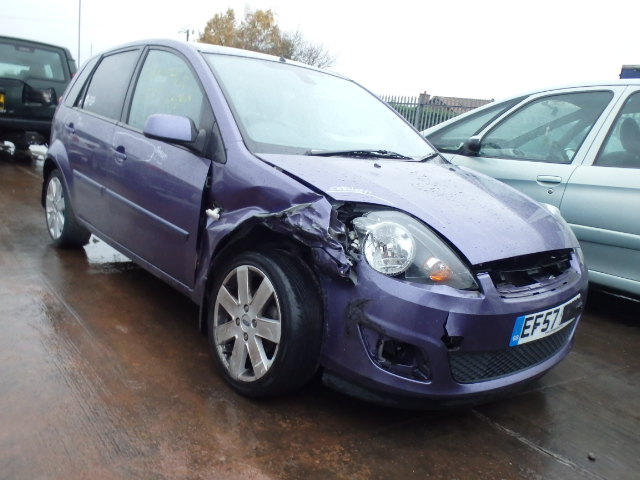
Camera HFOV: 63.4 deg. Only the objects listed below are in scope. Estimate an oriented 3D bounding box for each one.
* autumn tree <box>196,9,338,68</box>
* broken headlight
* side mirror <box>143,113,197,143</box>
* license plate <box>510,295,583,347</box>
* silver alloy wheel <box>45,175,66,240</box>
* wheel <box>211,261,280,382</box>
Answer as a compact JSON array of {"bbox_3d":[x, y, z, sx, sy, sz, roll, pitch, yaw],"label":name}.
[{"bbox_3d":[-3.091,-10.278,32.385,8.700,7.780,7.000,5,12,-7],"label":"autumn tree"},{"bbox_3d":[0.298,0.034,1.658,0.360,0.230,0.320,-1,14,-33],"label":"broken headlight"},{"bbox_3d":[-0.613,-0.464,2.153,0.200,0.130,0.140,-5,16,-42],"label":"side mirror"},{"bbox_3d":[0.847,0.291,1.901,0.515,0.112,0.030,-5,16,-42],"label":"license plate"},{"bbox_3d":[-1.855,-0.234,3.768,0.145,0.445,0.445,-5,16,-42],"label":"silver alloy wheel"},{"bbox_3d":[-0.243,0.323,2.047,0.145,0.445,0.445,5,10,-43],"label":"wheel"}]

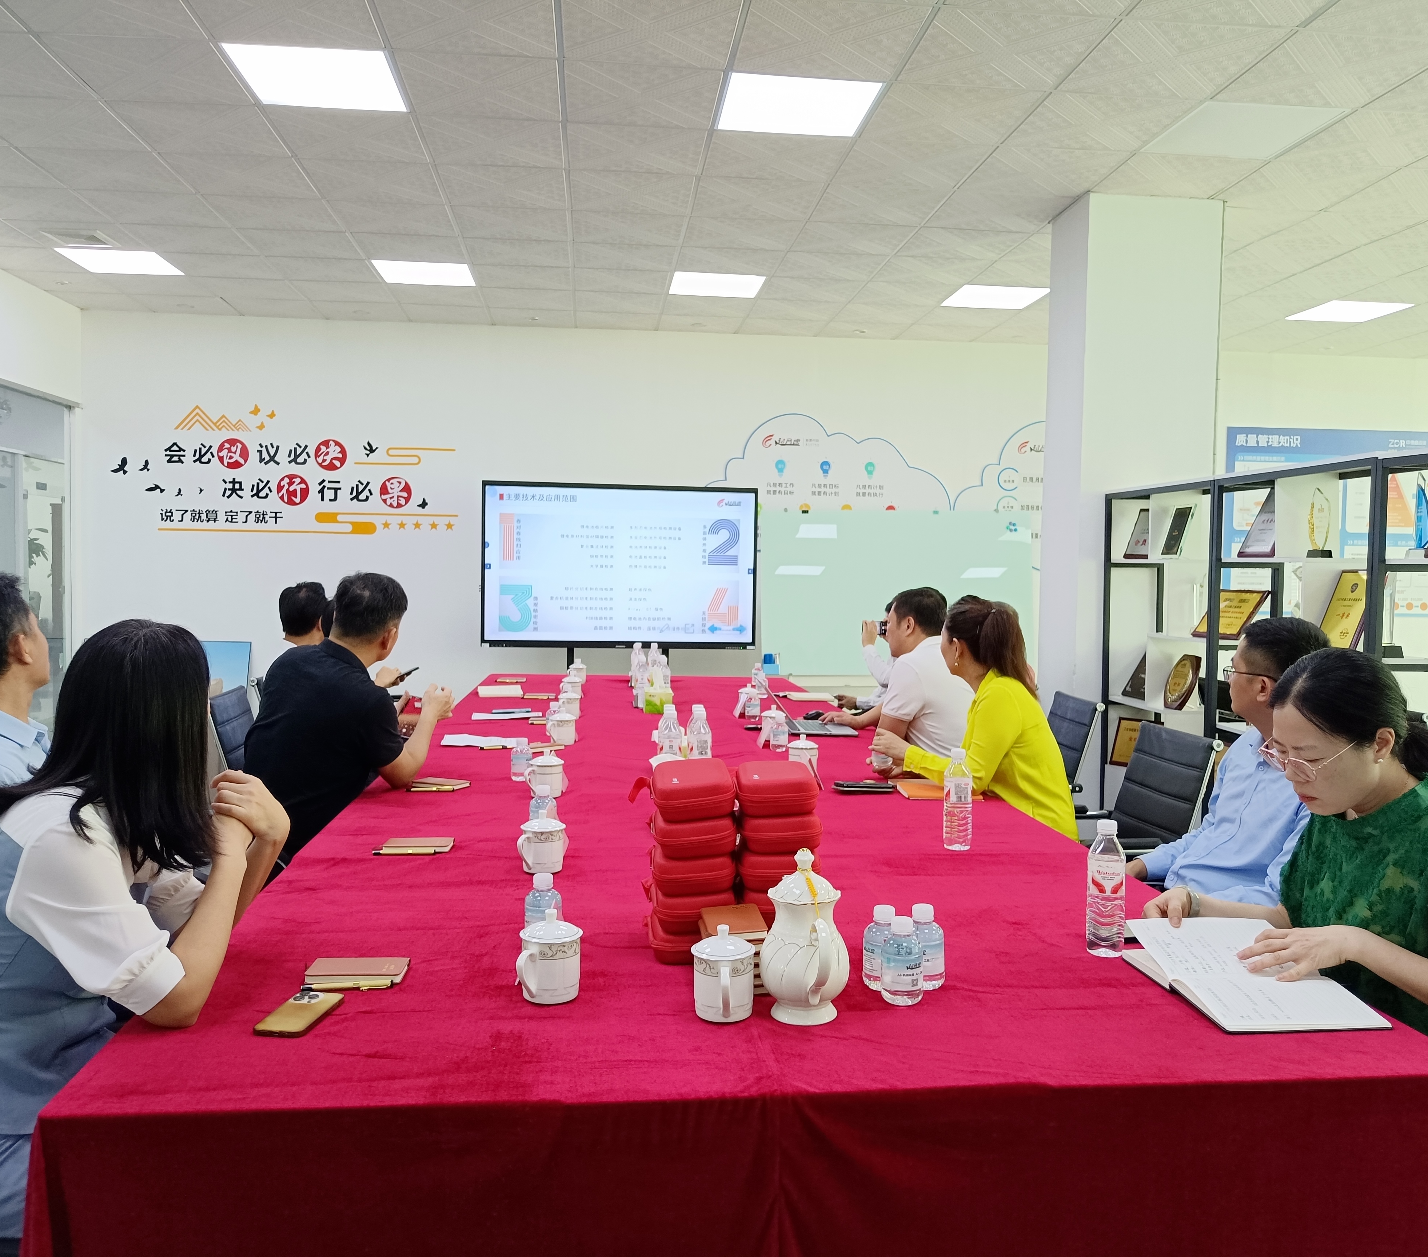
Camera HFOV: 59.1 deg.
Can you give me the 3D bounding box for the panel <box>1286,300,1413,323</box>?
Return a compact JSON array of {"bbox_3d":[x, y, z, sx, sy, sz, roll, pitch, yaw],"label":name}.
[{"bbox_3d":[4.202,-2.102,8.338,0.580,0.030,0.580,1,2,-6],"label":"panel"}]

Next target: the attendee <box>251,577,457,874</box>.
[{"bbox_3d":[-1.020,0.530,3.581,0.520,1.355,0.680,3,3,45],"label":"attendee"}]

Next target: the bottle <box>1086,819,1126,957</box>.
[{"bbox_3d":[0.662,0.435,2.121,0.061,0.222,0.061,1,2,0],"label":"bottle"}]

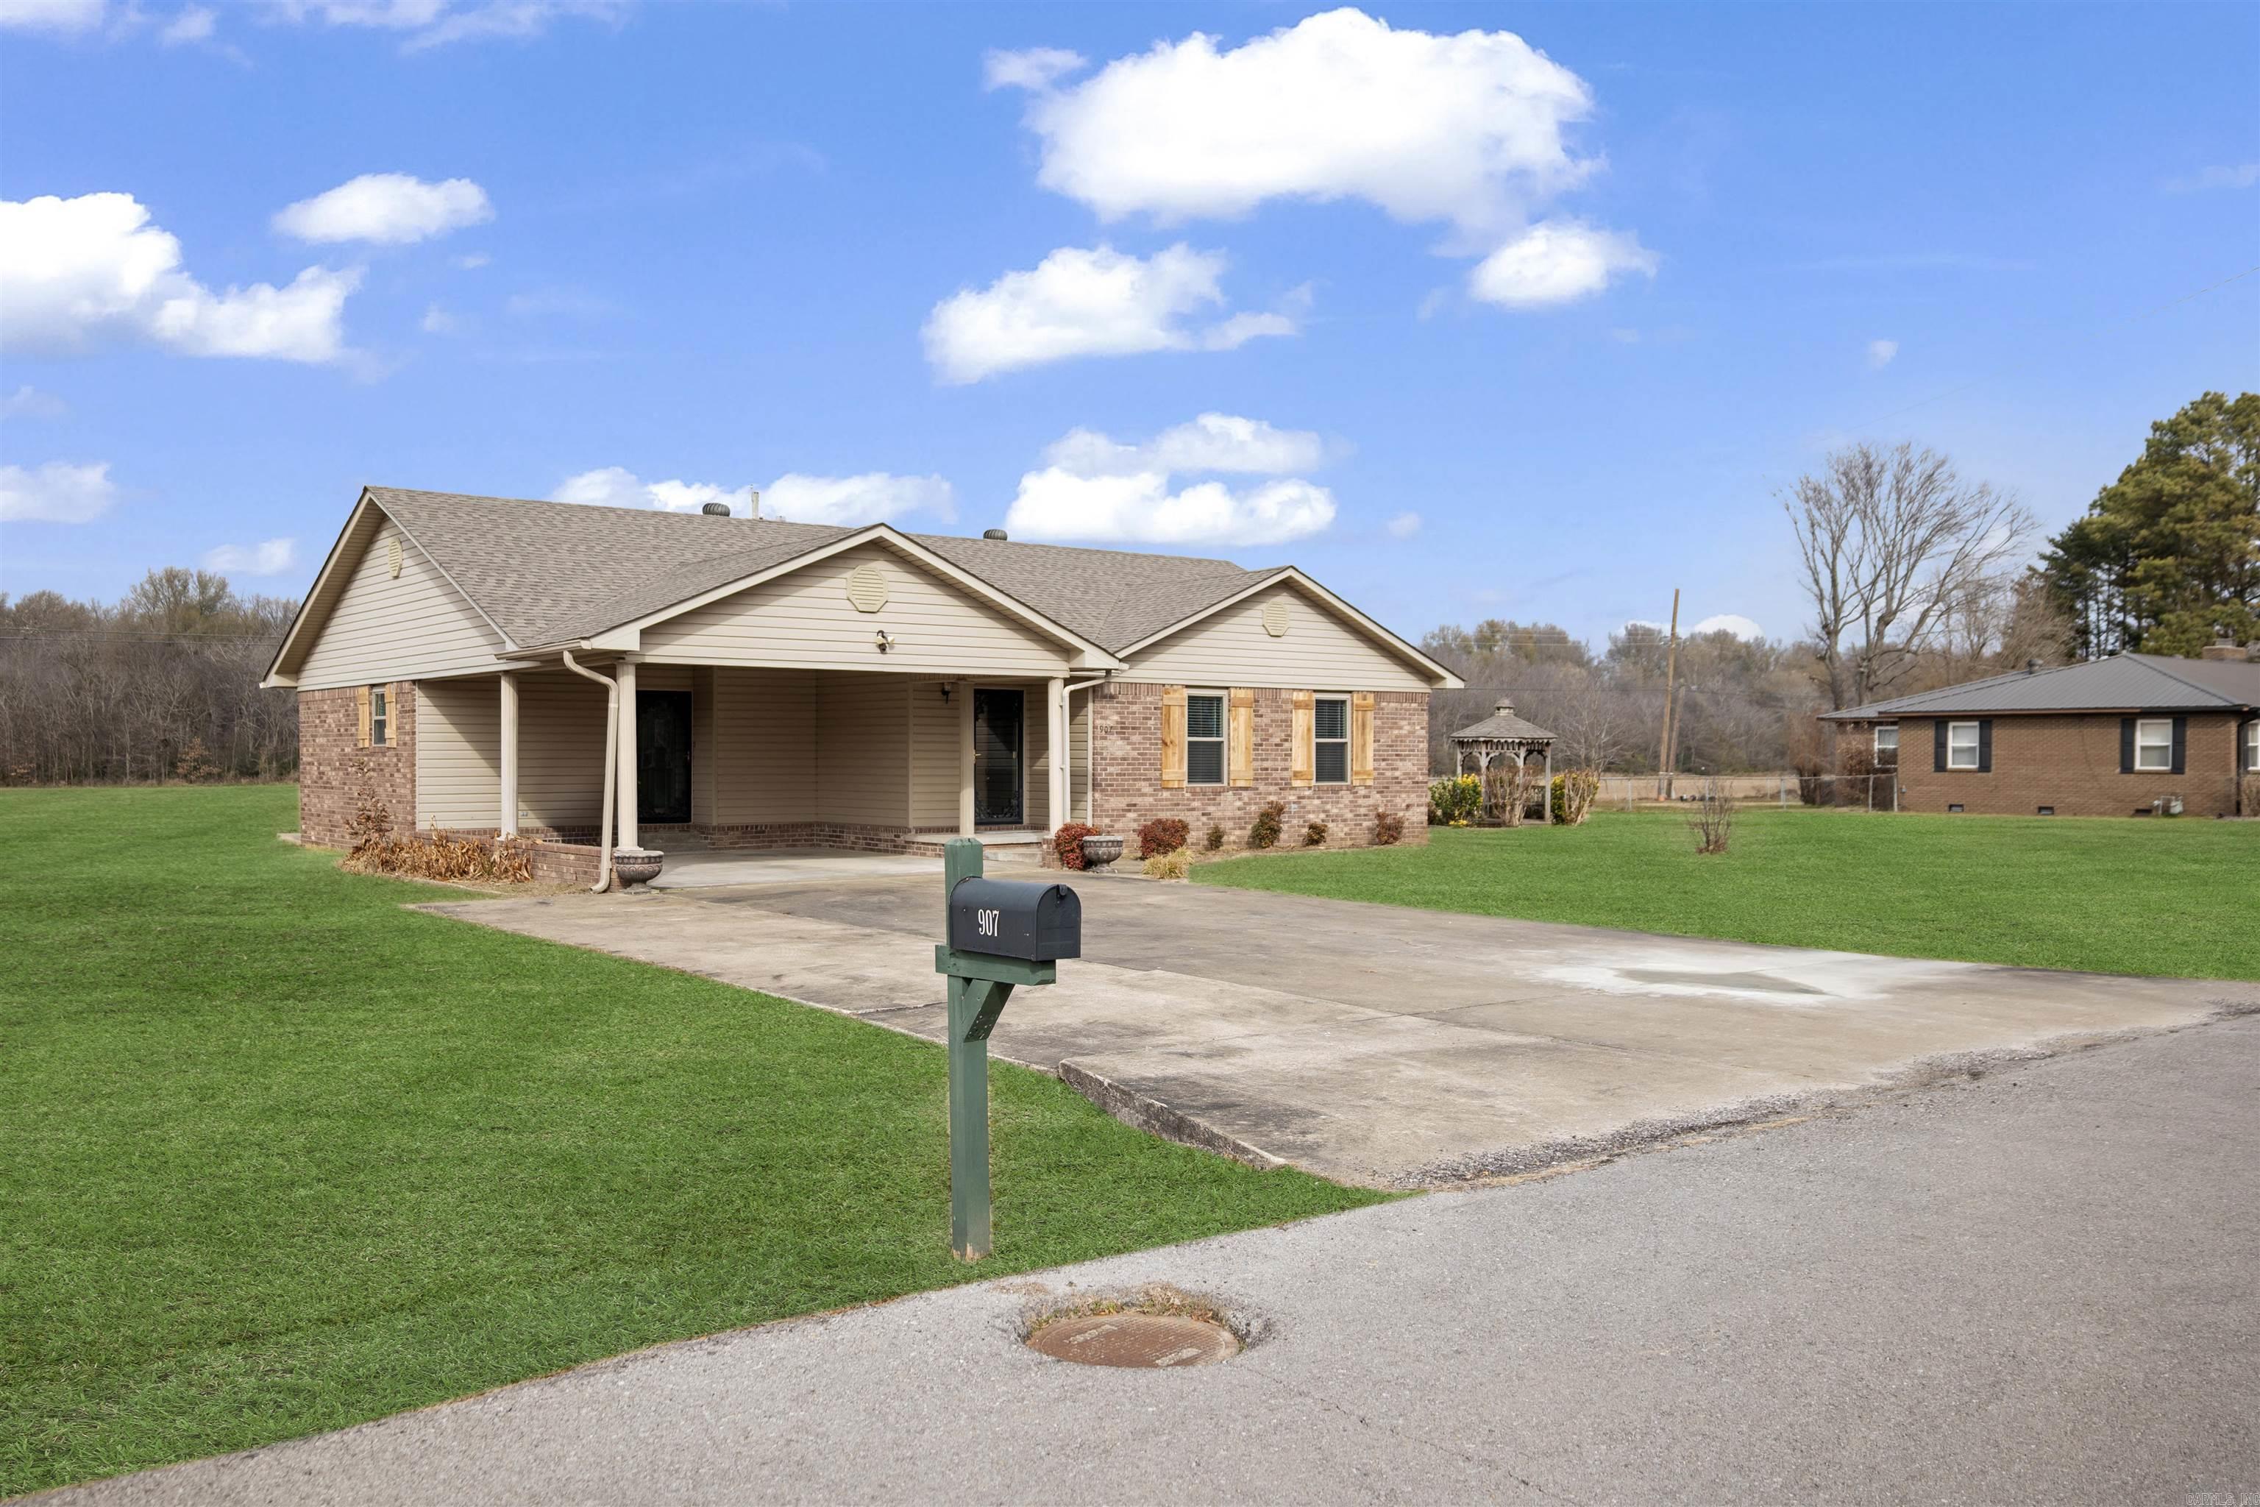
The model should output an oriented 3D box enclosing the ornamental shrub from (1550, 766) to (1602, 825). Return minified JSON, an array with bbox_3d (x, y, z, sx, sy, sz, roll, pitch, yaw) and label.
[{"bbox_3d":[10.758,1.053,42.500,1.240,1.400,1.200,0,0,12],"label":"ornamental shrub"}]

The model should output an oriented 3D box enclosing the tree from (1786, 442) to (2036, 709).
[{"bbox_3d":[30.226,-5.091,68.000,9.700,14.000,9.500,0,0,24],"label":"tree"}]

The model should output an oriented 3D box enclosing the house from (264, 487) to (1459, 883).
[{"bbox_3d":[-3.788,-1.145,29.089,16.400,5.390,14.500,0,0,-38],"label":"house"}]

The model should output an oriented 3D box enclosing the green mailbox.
[{"bbox_3d":[-0.395,0.977,5.670,0.190,1.380,0.540,0,0,-42],"label":"green mailbox"}]

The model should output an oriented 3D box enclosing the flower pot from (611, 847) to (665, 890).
[{"bbox_3d":[-5.213,1.262,18.680,0.530,0.460,0.530,0,0,0],"label":"flower pot"}]

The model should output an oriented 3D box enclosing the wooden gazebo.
[{"bbox_3d":[9.157,0.194,43.000,2.650,3.150,2.650,0,0,12],"label":"wooden gazebo"}]

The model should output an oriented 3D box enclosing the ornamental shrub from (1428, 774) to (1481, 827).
[{"bbox_3d":[7.733,1.133,42.300,1.400,1.230,1.300,0,0,12],"label":"ornamental shrub"}]

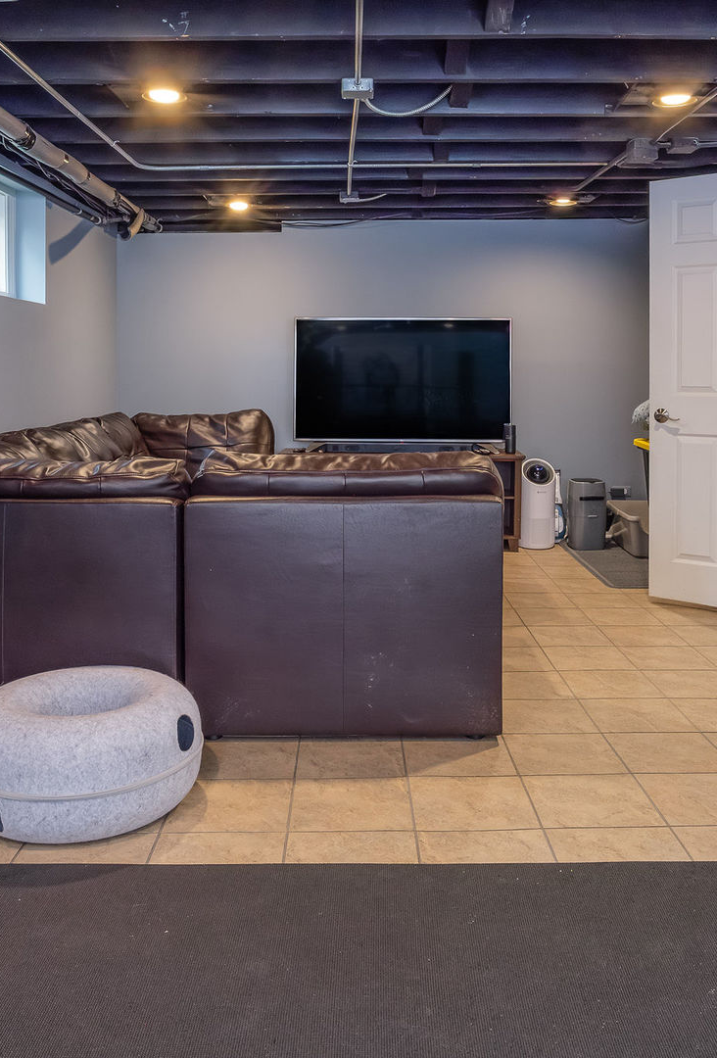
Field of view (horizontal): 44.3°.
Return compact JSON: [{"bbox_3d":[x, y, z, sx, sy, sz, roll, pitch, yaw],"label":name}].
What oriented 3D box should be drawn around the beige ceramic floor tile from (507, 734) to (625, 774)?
[{"bbox_3d":[0.604,0.660,2.583,0.305,0.010,0.292,0,9,-1],"label":"beige ceramic floor tile"}]

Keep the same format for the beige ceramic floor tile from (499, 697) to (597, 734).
[{"bbox_3d":[0.614,0.628,2.948,0.311,0.010,0.298,0,9,-1],"label":"beige ceramic floor tile"}]

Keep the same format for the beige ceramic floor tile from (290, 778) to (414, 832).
[{"bbox_3d":[-0.014,0.703,2.256,0.302,0.010,0.288,0,10,-1],"label":"beige ceramic floor tile"}]

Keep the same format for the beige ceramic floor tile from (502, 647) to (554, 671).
[{"bbox_3d":[0.590,0.508,3.426,0.305,0.010,0.292,0,9,-1],"label":"beige ceramic floor tile"}]

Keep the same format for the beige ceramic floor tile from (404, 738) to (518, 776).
[{"bbox_3d":[0.294,0.672,2.613,0.307,0.010,0.300,0,10,0],"label":"beige ceramic floor tile"}]

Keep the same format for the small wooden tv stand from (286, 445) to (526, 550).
[{"bbox_3d":[0.267,-0.188,5.650,1.520,0.575,0.440,0,9,-1],"label":"small wooden tv stand"}]

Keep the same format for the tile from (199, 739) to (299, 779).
[{"bbox_3d":[-0.330,0.675,2.610,0.307,0.010,0.300,0,10,0],"label":"tile"}]

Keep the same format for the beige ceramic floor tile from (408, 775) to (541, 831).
[{"bbox_3d":[0.291,0.702,2.262,0.302,0.010,0.288,0,10,-1],"label":"beige ceramic floor tile"}]

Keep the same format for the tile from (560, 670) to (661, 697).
[{"bbox_3d":[0.915,0.569,3.207,0.307,0.010,0.300,0,10,0],"label":"tile"}]

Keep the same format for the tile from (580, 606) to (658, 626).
[{"bbox_3d":[1.232,0.420,4.131,0.311,0.010,0.298,0,9,-1],"label":"tile"}]

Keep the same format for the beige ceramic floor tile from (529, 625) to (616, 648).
[{"bbox_3d":[0.893,0.458,3.713,0.305,0.010,0.292,0,9,-1],"label":"beige ceramic floor tile"}]

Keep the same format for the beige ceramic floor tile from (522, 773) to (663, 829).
[{"bbox_3d":[0.596,0.702,2.267,0.302,0.010,0.288,0,10,-1],"label":"beige ceramic floor tile"}]

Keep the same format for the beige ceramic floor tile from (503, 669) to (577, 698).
[{"bbox_3d":[0.595,0.559,3.145,0.305,0.010,0.292,0,9,-1],"label":"beige ceramic floor tile"}]

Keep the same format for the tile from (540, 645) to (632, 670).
[{"bbox_3d":[0.913,0.519,3.502,0.307,0.010,0.300,0,10,0],"label":"tile"}]

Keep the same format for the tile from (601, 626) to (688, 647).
[{"bbox_3d":[1.223,0.467,3.798,0.307,0.010,0.300,0,10,0],"label":"tile"}]

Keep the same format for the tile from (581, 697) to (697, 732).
[{"bbox_3d":[0.907,0.609,2.869,0.305,0.010,0.292,0,9,-1],"label":"tile"}]

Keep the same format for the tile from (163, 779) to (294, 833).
[{"bbox_3d":[-0.328,0.725,2.315,0.307,0.010,0.300,0,10,0],"label":"tile"}]

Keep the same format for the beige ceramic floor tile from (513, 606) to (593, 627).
[{"bbox_3d":[0.869,0.402,3.934,0.302,0.010,0.288,0,10,-1],"label":"beige ceramic floor tile"}]

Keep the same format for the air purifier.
[{"bbox_3d":[1.150,-0.170,5.630,0.222,0.550,0.222,0,9,-1],"label":"air purifier"}]

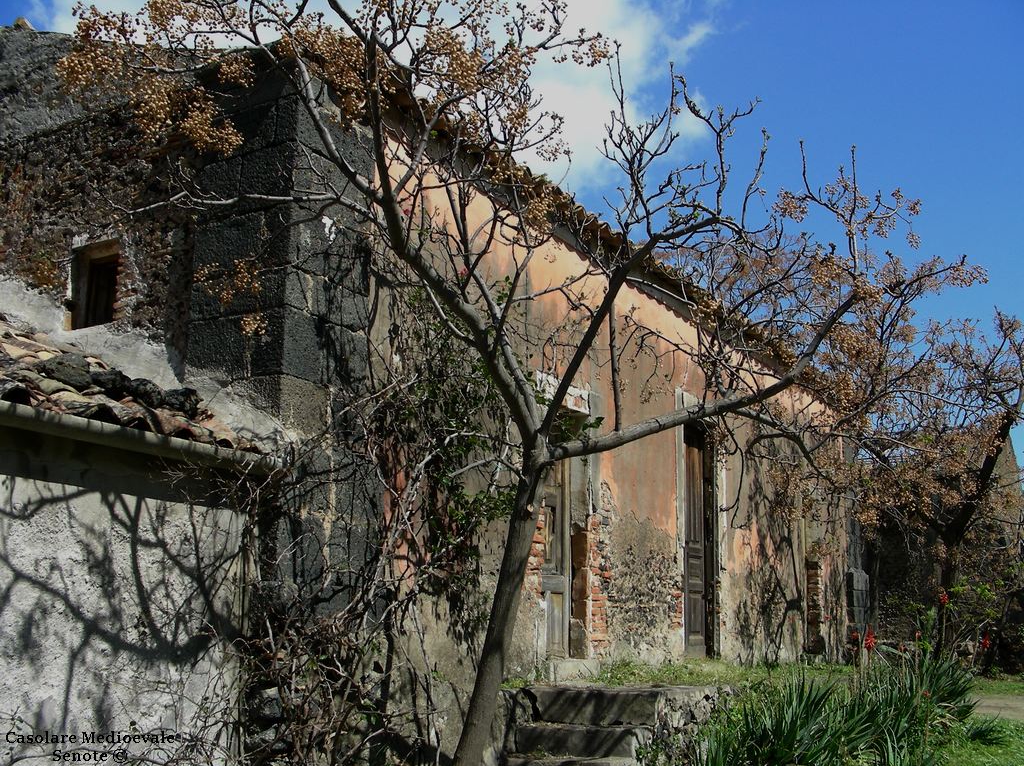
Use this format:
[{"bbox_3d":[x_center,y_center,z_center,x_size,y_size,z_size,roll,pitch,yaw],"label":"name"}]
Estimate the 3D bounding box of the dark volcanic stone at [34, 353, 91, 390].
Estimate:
[{"bbox_3d":[-2.495,-0.064,6.240,0.260,0.180,0.320,-7,-15,31],"label":"dark volcanic stone"}]

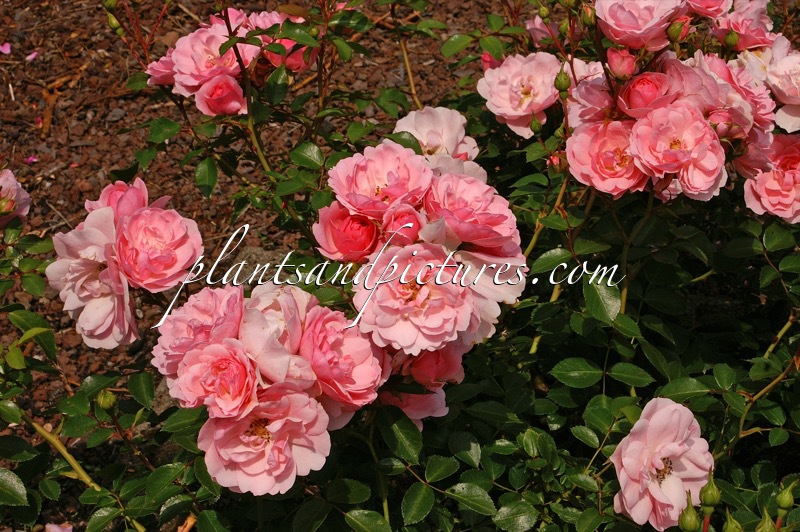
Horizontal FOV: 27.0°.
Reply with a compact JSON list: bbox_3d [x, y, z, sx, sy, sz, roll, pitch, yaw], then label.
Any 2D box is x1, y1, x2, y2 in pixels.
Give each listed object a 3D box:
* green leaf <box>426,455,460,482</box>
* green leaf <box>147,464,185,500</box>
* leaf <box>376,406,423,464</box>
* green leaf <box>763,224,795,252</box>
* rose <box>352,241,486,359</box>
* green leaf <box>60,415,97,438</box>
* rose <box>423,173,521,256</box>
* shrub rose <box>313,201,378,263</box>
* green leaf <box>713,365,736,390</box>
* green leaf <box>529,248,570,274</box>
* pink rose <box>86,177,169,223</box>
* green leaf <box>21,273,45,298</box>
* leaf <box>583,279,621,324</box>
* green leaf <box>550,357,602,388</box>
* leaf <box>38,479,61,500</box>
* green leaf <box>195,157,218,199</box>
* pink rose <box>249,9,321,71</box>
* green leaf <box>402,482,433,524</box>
[{"bbox_3d":[0.028,0.131,1.080,0.026,0.005,0.020,-38,67,-19],"label":"green leaf"},{"bbox_3d":[-0.149,0.138,1.060,0.032,0.008,0.019,-43,62,-15],"label":"green leaf"},{"bbox_3d":[-0.001,0.108,1.060,0.025,0.010,0.043,-34,85,-25],"label":"leaf"},{"bbox_3d":[0.289,-0.021,1.270,0.028,0.007,0.022,-37,73,-21],"label":"green leaf"},{"bbox_3d":[0.011,0.022,1.090,0.084,0.044,0.078,0,70,0],"label":"rose"},{"bbox_3d":[-0.214,0.109,1.110,0.024,0.006,0.016,-15,61,-9],"label":"green leaf"},{"bbox_3d":[0.049,-0.035,1.130,0.067,0.041,0.071,0,42,-13],"label":"rose"},{"bbox_3d":[-0.037,-0.023,1.120,0.045,0.039,0.042,0,66,-19],"label":"shrub rose"},{"bbox_3d":[0.231,0.079,1.180,0.016,0.007,0.020,-9,64,-5],"label":"green leaf"},{"bbox_3d":[0.106,-0.003,1.160,0.035,0.008,0.023,-18,36,-10],"label":"green leaf"},{"bbox_3d":[-0.187,-0.036,1.140,0.058,0.052,0.054,0,42,0],"label":"pink rose"},{"bbox_3d":[-0.258,0.013,1.170,0.014,0.005,0.023,-39,67,-20],"label":"green leaf"},{"bbox_3d":[0.139,0.023,1.150,0.026,0.008,0.044,-22,72,-18],"label":"leaf"},{"bbox_3d":[0.127,0.077,1.200,0.037,0.007,0.025,0,60,0],"label":"green leaf"},{"bbox_3d":[-0.236,0.150,1.120,0.012,0.005,0.018,-26,63,-14],"label":"leaf"},{"bbox_3d":[-0.144,-0.066,1.240,0.017,0.005,0.034,-6,68,13],"label":"green leaf"},{"bbox_3d":[-0.094,-0.183,1.360,0.057,0.040,0.052,0,57,-7],"label":"pink rose"},{"bbox_3d":[0.011,0.153,1.070,0.019,0.007,0.030,27,72,10],"label":"green leaf"}]

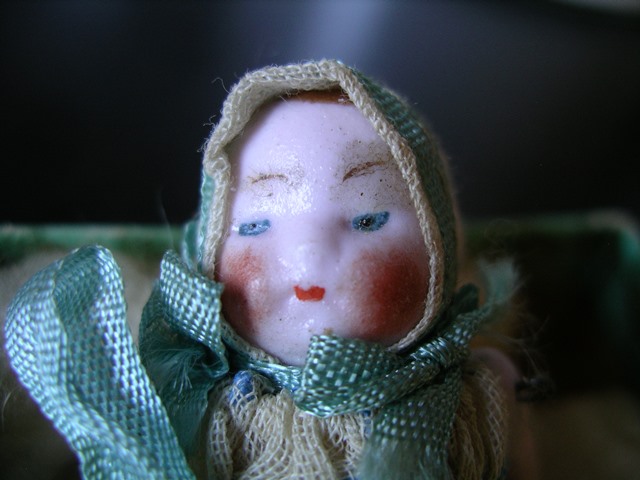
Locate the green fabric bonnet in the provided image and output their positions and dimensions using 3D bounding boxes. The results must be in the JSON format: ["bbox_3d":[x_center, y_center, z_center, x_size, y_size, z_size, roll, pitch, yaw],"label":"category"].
[{"bbox_3d":[0.000,-0.004,0.078,0.028,0.032,0.021,3,3,12],"label":"green fabric bonnet"}]

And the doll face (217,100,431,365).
[{"bbox_3d":[0.000,-0.001,0.072,0.021,0.026,0.013,3,3,12],"label":"doll face"}]

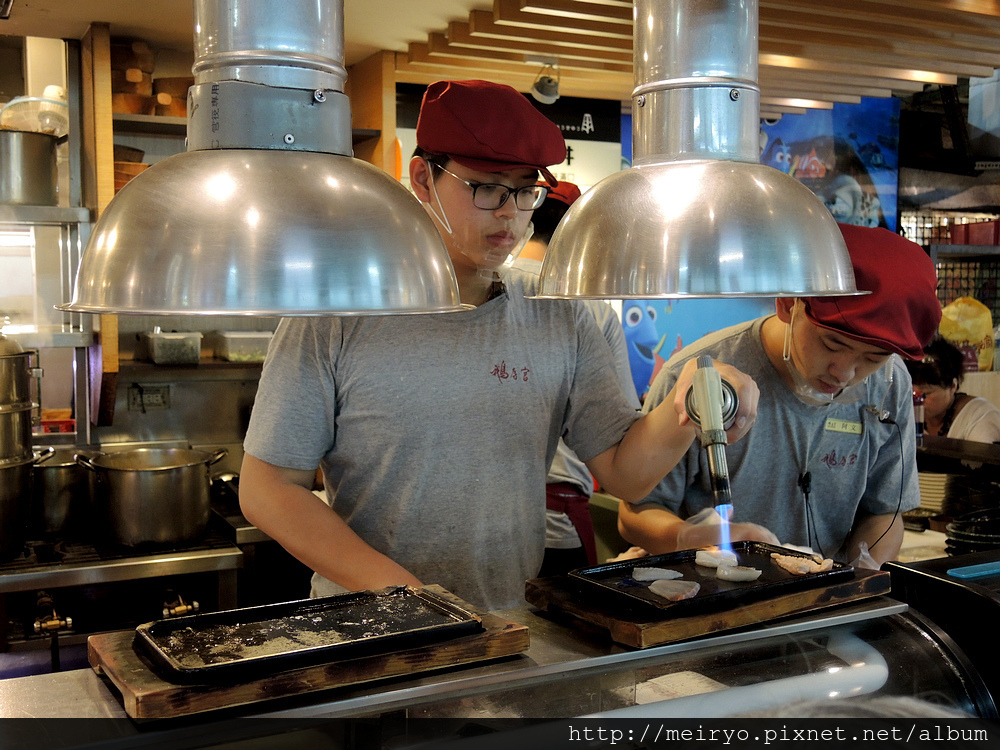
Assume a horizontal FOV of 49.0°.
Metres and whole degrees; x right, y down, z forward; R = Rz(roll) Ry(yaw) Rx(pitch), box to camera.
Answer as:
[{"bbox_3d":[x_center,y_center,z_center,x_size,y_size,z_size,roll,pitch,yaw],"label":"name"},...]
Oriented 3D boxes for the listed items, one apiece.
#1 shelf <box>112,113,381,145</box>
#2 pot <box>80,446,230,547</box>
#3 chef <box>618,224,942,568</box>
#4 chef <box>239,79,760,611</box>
[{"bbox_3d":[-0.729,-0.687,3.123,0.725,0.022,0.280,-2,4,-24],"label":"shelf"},{"bbox_3d":[-0.879,0.301,2.785,0.378,0.192,0.300,-2,4,-24],"label":"pot"},{"bbox_3d":[0.475,0.527,1.900,0.580,1.560,0.550,-2,4,-25],"label":"chef"},{"bbox_3d":[-0.020,0.444,1.574,0.620,1.750,0.520,-2,4,-25],"label":"chef"}]

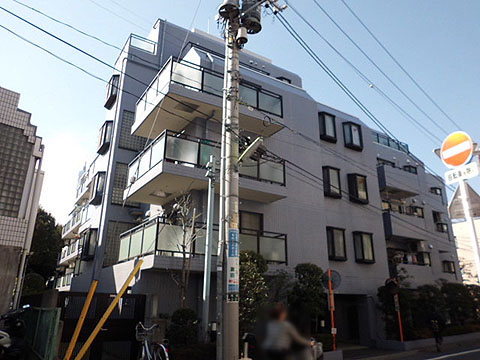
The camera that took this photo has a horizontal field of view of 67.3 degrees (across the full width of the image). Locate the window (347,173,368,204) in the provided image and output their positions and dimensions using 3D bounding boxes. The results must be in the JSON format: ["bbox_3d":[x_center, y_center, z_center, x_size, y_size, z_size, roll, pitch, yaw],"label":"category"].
[{"bbox_3d":[5.711,0.419,17.257,1.110,1.320,0.300,12,-22,-30],"label":"window"}]

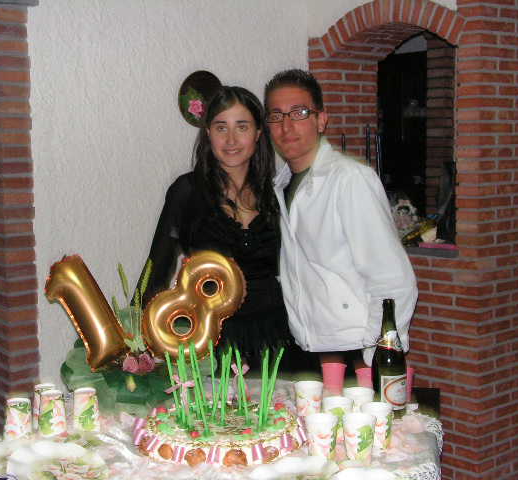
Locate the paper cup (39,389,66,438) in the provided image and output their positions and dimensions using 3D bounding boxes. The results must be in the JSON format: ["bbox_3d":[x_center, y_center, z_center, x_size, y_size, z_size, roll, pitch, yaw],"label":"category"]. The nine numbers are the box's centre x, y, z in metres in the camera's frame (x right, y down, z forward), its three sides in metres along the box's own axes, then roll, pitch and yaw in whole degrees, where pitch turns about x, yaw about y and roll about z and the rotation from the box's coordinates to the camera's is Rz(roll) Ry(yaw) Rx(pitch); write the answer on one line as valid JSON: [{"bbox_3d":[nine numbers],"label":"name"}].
[{"bbox_3d":[-0.513,0.429,2.200,0.071,0.098,0.071,-1,7,0],"label":"paper cup"}]

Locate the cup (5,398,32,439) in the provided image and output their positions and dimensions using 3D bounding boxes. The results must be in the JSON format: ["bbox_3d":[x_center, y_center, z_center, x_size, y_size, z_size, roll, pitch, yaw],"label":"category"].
[{"bbox_3d":[-0.588,0.435,2.158,0.071,0.098,0.071,-1,7,0],"label":"cup"}]

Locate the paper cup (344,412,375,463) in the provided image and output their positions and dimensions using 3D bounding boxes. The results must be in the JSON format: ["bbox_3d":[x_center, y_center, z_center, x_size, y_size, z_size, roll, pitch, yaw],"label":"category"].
[{"bbox_3d":[0.224,0.442,1.976,0.071,0.098,0.071,-1,7,0],"label":"paper cup"}]

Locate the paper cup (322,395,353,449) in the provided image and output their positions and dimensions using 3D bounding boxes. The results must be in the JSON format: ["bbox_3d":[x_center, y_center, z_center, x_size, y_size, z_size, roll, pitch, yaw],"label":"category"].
[{"bbox_3d":[0.186,0.429,2.083,0.071,0.098,0.071,-1,7,0],"label":"paper cup"}]

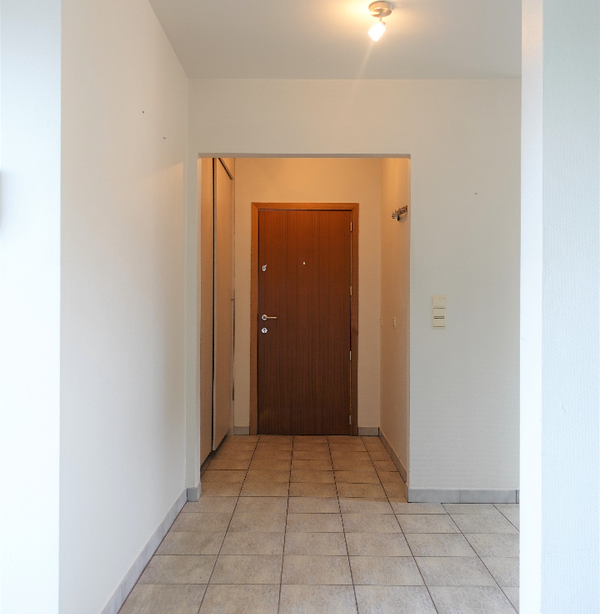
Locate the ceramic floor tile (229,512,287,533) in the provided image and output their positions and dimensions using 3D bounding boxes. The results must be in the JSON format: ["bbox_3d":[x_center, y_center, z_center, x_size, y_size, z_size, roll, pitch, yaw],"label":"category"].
[{"bbox_3d":[-0.223,1.165,3.232,0.299,0.010,0.294,0,0,0],"label":"ceramic floor tile"}]

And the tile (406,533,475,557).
[{"bbox_3d":[0.679,1.167,2.934,0.299,0.010,0.292,0,0,0],"label":"tile"}]

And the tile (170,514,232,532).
[{"bbox_3d":[-0.521,1.156,3.215,0.298,0.010,0.293,0,0,1],"label":"tile"}]

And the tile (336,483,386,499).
[{"bbox_3d":[0.384,1.162,3.788,0.298,0.010,0.293,0,0,1],"label":"tile"}]

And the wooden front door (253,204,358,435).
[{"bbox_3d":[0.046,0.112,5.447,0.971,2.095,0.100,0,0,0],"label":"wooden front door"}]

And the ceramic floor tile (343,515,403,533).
[{"bbox_3d":[0.381,1.167,3.226,0.299,0.010,0.294,0,0,0],"label":"ceramic floor tile"}]

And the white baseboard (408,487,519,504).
[{"bbox_3d":[0.982,1.115,3.546,0.680,0.088,0.012,0,0,1],"label":"white baseboard"}]

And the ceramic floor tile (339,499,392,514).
[{"bbox_3d":[0.382,1.166,3.522,0.299,0.010,0.292,0,0,0],"label":"ceramic floor tile"}]

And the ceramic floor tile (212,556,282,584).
[{"bbox_3d":[-0.229,1.162,2.648,0.299,0.010,0.292,0,0,0],"label":"ceramic floor tile"}]

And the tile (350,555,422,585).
[{"bbox_3d":[0.374,1.159,2.625,0.298,0.010,0.293,0,0,1],"label":"tile"}]

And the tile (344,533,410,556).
[{"bbox_3d":[0.379,1.167,2.934,0.299,0.010,0.294,0,0,0],"label":"tile"}]

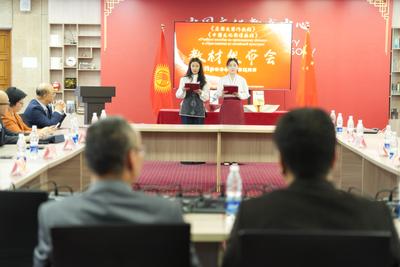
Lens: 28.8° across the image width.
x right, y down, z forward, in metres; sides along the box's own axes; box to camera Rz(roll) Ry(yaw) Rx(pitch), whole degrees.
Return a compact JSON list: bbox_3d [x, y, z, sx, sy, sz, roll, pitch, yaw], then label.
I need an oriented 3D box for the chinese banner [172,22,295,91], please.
[{"bbox_3d":[0.586,-1.355,13.600,2.070,1.180,0.070,1,4,1],"label":"chinese banner"}]

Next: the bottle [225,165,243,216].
[{"bbox_3d":[0.143,0.246,3.270,0.065,0.233,0.065,1,4,1],"label":"bottle"}]

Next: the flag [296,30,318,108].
[{"bbox_3d":[1.829,-0.992,13.300,0.360,1.550,0.280,1,4,1],"label":"flag"}]

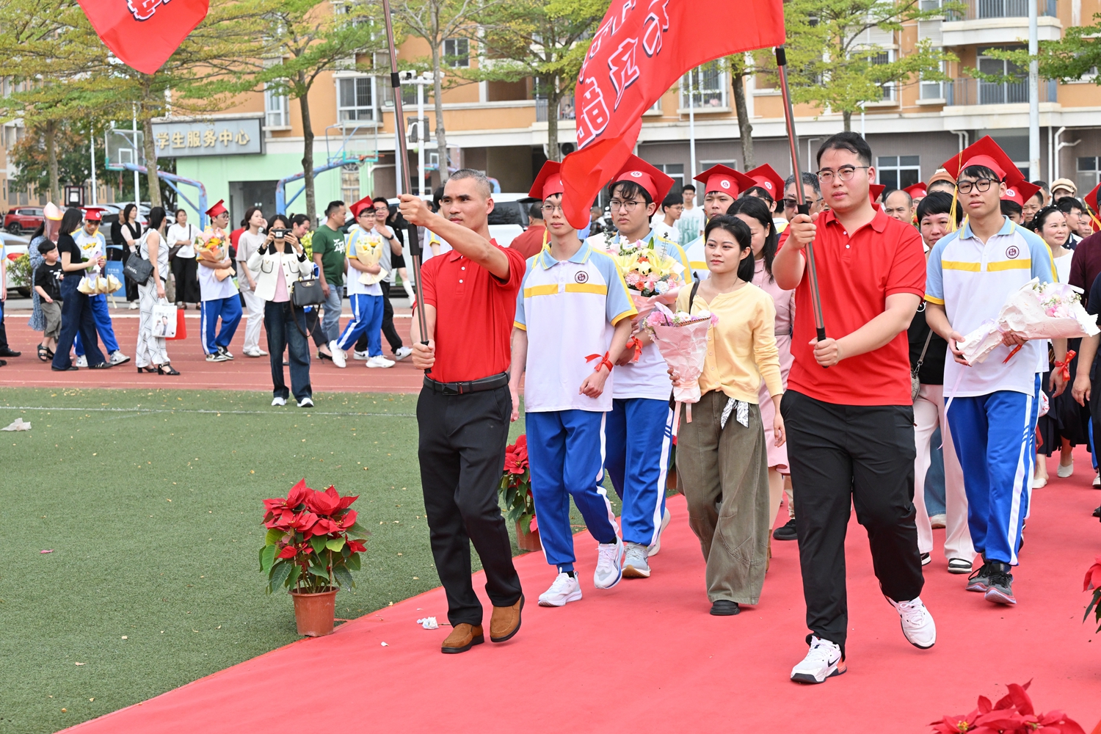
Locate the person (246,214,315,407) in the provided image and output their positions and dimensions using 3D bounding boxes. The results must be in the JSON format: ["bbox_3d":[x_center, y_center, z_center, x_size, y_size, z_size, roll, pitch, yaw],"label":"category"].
[{"bbox_3d":[-2.224,-0.469,17.657,0.580,1.600,0.460,-2,4,-7],"label":"person"}]

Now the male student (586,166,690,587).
[{"bbox_3d":[0.375,-0.013,9.341,0.500,1.780,0.450,0,5,18],"label":"male student"}]

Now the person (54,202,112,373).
[{"bbox_3d":[-4.769,-0.783,21.691,0.600,1.630,0.460,-2,4,-10],"label":"person"}]

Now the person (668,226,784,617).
[{"bbox_3d":[0.688,0.184,8.335,0.460,1.570,0.360,1,5,25],"label":"person"}]

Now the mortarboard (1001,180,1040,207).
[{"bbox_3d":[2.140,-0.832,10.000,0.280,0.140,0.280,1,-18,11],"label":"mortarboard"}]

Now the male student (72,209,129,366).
[{"bbox_3d":[-5.119,-0.911,24.242,0.580,1.730,0.550,2,5,42],"label":"male student"}]

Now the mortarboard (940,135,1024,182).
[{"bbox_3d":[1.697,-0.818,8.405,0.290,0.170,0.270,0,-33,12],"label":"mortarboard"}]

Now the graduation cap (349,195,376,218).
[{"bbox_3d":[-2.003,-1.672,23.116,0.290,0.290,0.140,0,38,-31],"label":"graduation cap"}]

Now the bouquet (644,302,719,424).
[{"bbox_3d":[0.497,-0.020,8.169,0.290,0.450,0.240,0,12,24],"label":"bouquet"}]

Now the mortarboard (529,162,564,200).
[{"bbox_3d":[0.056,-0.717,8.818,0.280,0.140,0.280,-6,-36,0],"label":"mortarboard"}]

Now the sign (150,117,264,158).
[{"bbox_3d":[-14.447,-9.623,90.000,5.800,1.520,0.300,1,5,26],"label":"sign"}]

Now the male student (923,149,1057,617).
[{"bbox_3d":[1.743,0.003,8.395,0.530,1.830,0.460,0,5,14],"label":"male student"}]

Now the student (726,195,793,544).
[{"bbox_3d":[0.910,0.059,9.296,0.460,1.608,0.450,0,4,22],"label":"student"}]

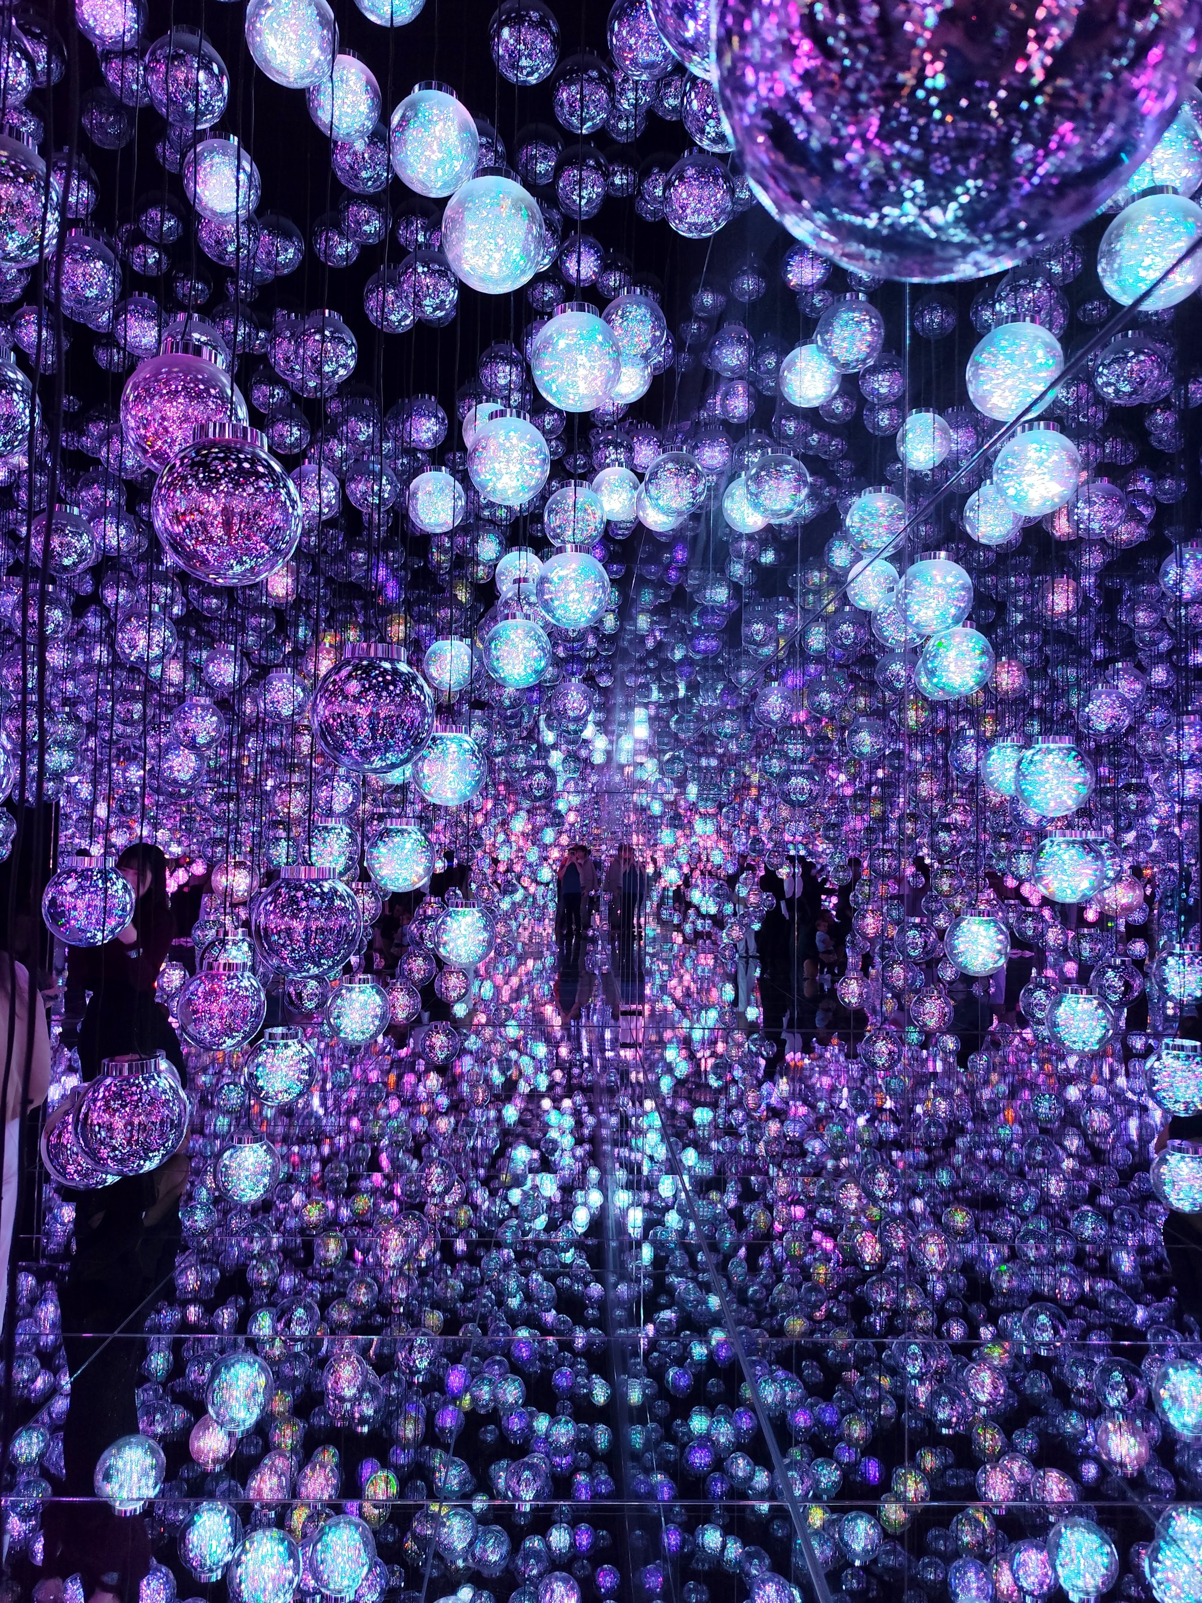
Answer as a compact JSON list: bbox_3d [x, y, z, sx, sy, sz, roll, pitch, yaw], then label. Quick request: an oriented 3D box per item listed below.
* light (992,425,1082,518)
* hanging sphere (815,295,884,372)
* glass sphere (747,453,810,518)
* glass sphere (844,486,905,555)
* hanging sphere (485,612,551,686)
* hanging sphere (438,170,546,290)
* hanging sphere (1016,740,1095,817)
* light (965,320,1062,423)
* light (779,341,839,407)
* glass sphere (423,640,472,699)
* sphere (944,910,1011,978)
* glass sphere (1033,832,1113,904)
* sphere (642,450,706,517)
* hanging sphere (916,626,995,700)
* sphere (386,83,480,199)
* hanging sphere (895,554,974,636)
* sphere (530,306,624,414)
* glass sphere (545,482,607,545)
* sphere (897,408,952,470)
[{"bbox_3d":[1.236,-0.938,3.024,0.230,0.250,0.230,-1,-3,22],"label":"light"},{"bbox_3d":[0.845,-1.591,3.623,0.230,0.250,0.230,-1,-3,13],"label":"hanging sphere"},{"bbox_3d":[0.685,-1.220,4.108,0.243,0.253,0.243,1,-3,9],"label":"glass sphere"},{"bbox_3d":[1.132,-1.149,4.395,0.243,0.253,0.243,0,-3,14],"label":"glass sphere"},{"bbox_3d":[-0.299,-0.542,3.871,0.243,0.253,0.243,1,-3,-5],"label":"hanging sphere"},{"bbox_3d":[-0.258,-1.348,2.531,0.243,0.253,0.243,1,-3,-7],"label":"hanging sphere"},{"bbox_3d":[1.427,-0.076,3.353,0.230,0.250,0.230,-1,-3,23],"label":"hanging sphere"},{"bbox_3d":[1.091,-1.141,2.821,0.243,0.253,0.243,0,-3,21],"label":"light"},{"bbox_3d":[0.801,-1.637,4.073,0.230,0.250,0.230,-1,-3,11],"label":"light"},{"bbox_3d":[-0.685,-0.622,4.823,0.230,0.250,0.230,0,-3,-8],"label":"glass sphere"},{"bbox_3d":[1.460,0.553,4.139,0.243,0.253,0.243,0,-3,19],"label":"sphere"},{"bbox_3d":[1.604,0.227,3.656,0.230,0.250,0.230,-1,-3,24],"label":"glass sphere"},{"bbox_3d":[0.301,-1.299,4.339,0.243,0.253,0.243,1,-3,4],"label":"sphere"},{"bbox_3d":[1.273,-0.502,3.795,0.243,0.253,0.243,0,-3,19],"label":"hanging sphere"},{"bbox_3d":[-0.440,-1.748,2.832,0.230,0.250,0.230,0,-3,-9],"label":"sphere"},{"bbox_3d":[1.139,-0.696,3.610,0.243,0.253,0.243,0,-3,17],"label":"hanging sphere"},{"bbox_3d":[-0.064,-1.130,2.733,0.230,0.250,0.230,0,-3,-1],"label":"sphere"},{"bbox_3d":[-0.104,-1.142,4.272,0.243,0.253,0.243,1,-3,-2],"label":"glass sphere"},{"bbox_3d":[1.412,-1.577,4.650,0.230,0.250,0.230,-1,-3,17],"label":"sphere"}]

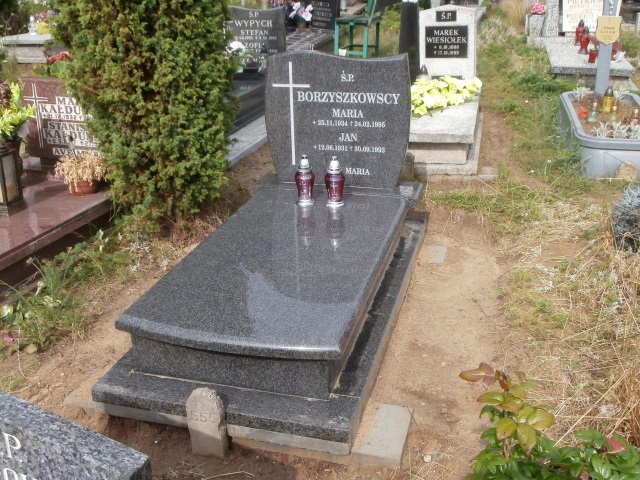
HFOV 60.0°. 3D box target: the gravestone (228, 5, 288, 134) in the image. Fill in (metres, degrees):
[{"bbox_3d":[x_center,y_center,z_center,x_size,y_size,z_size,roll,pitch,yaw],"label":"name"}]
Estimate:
[{"bbox_3d":[-1.131,-2.036,6.500,1.100,1.200,2.150,4,24,17],"label":"gravestone"}]

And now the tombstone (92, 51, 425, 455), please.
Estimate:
[{"bbox_3d":[-0.130,-0.215,2.597,1.020,1.140,1.910,4,24,17],"label":"tombstone"}]

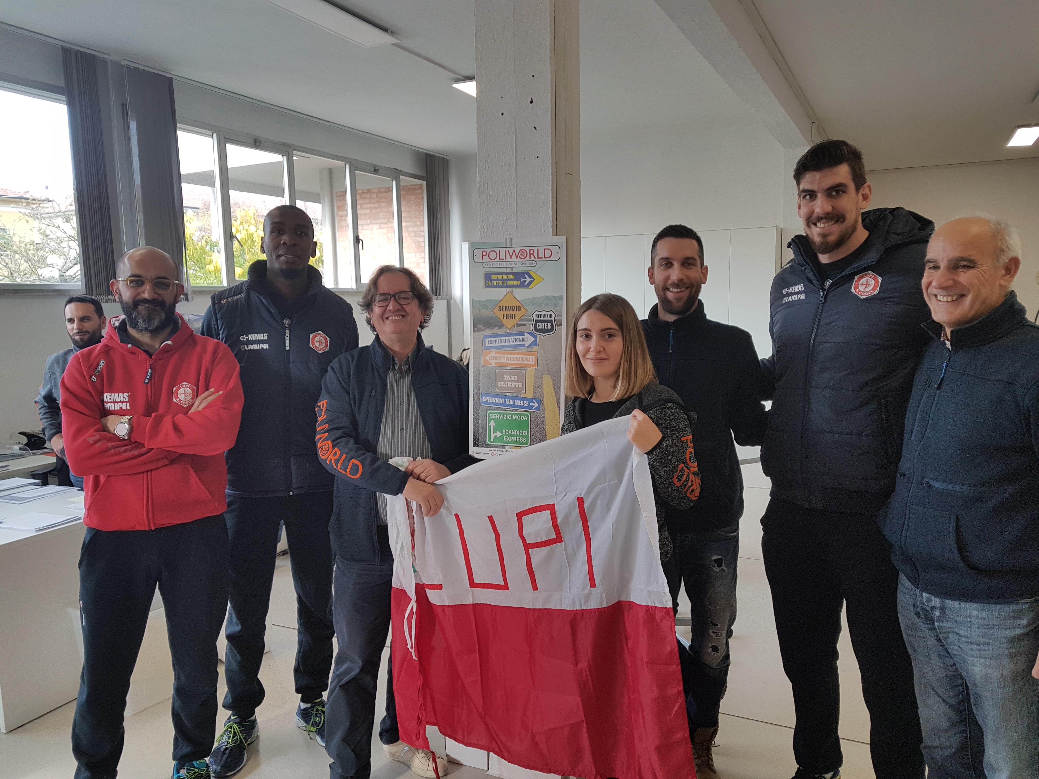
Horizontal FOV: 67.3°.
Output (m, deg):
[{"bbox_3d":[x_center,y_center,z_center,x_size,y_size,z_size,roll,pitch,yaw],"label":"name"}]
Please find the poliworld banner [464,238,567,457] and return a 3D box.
[{"bbox_3d":[-0.009,-0.120,2.446,0.335,0.690,0.030,2,7,27],"label":"poliworld banner"}]

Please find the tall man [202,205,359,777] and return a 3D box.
[{"bbox_3d":[-0.845,0.338,2.770,0.560,1.970,0.360,-3,7,-20],"label":"tall man"}]

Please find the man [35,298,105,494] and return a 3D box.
[{"bbox_3d":[-2.300,0.347,4.150,0.490,1.690,0.320,-2,7,-12],"label":"man"}]

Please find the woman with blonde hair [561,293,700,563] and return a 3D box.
[{"bbox_3d":[0.310,0.542,2.270,0.430,1.640,0.330,3,8,33],"label":"woman with blonde hair"}]

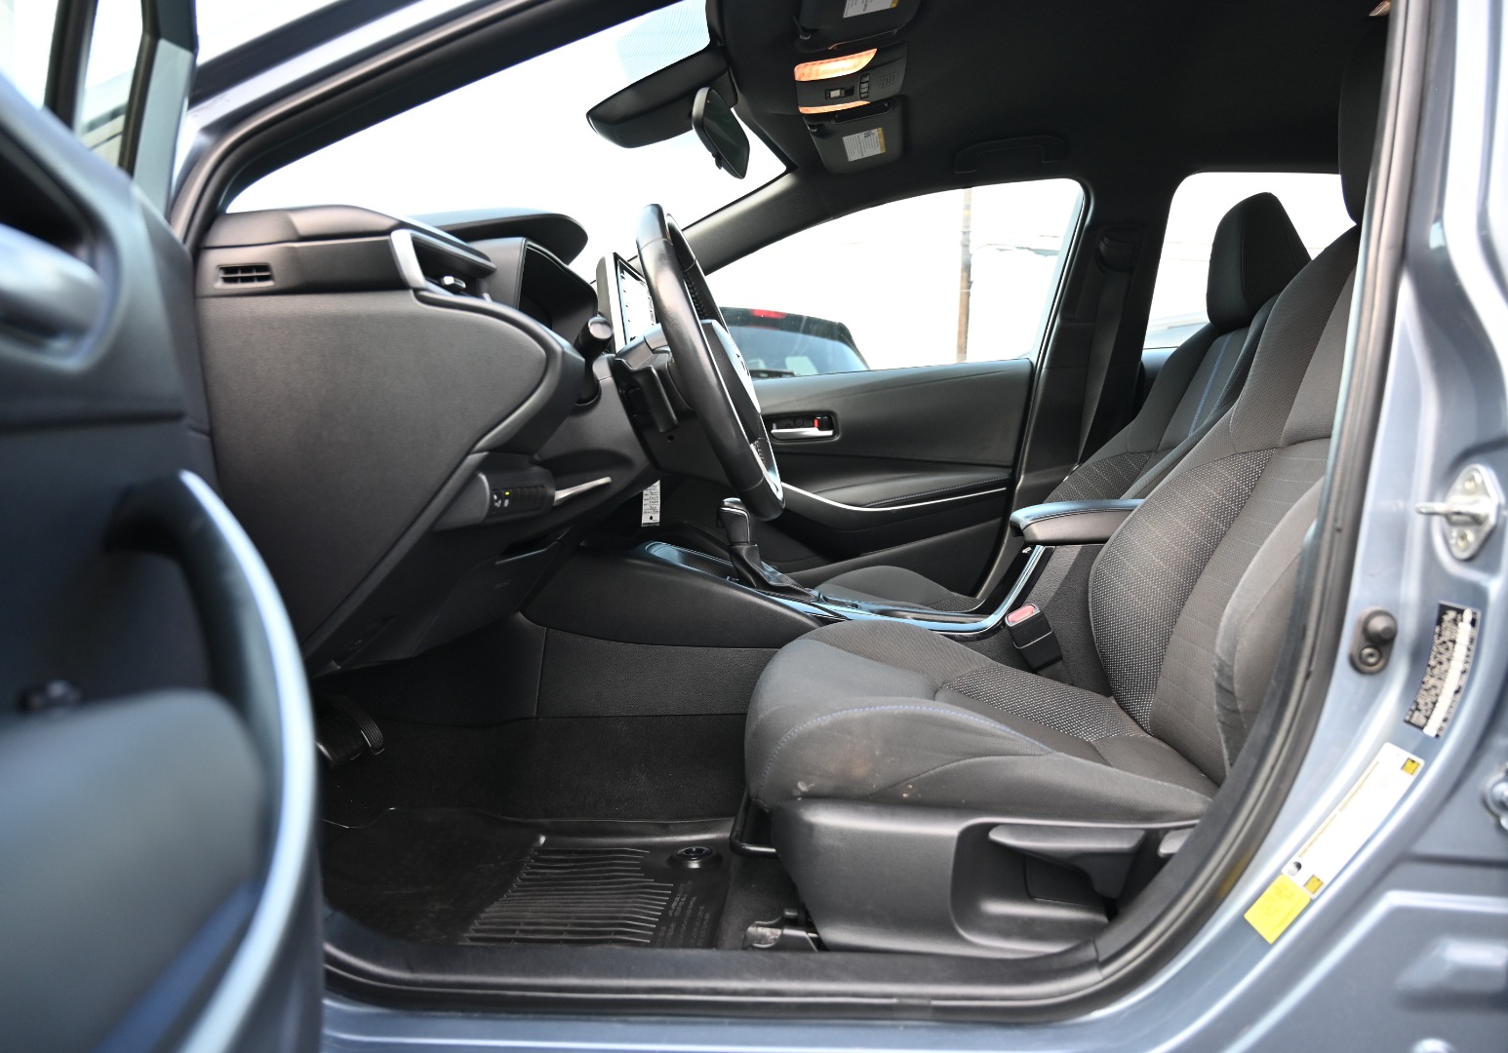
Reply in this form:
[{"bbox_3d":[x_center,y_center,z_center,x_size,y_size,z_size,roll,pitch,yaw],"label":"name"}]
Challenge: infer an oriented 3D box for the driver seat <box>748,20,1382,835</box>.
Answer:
[{"bbox_3d":[0.419,-0.096,1.136,0.860,0.880,0.530,0,9,4],"label":"driver seat"}]

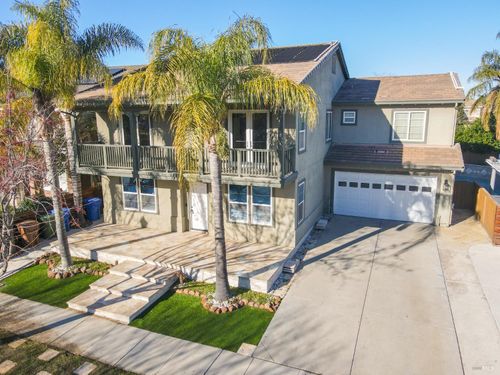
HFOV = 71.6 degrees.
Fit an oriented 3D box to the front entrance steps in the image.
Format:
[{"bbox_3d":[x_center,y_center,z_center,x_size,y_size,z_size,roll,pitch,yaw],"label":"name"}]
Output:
[{"bbox_3d":[-3.906,3.196,11.031,2.400,0.470,2.500,4,13,23],"label":"front entrance steps"}]

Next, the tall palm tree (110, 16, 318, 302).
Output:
[{"bbox_3d":[-0.944,-0.459,9.665,5.200,7.750,5.000,4,13,23],"label":"tall palm tree"}]

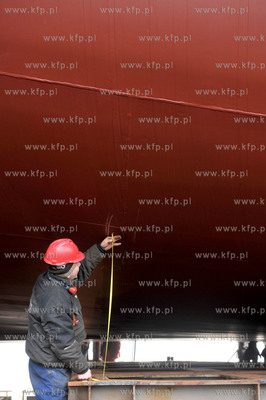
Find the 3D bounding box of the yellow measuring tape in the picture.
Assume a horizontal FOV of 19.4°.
[{"bbox_3d":[-0.160,0.713,5.250,0.045,1.000,0.040,2,-5,21],"label":"yellow measuring tape"}]

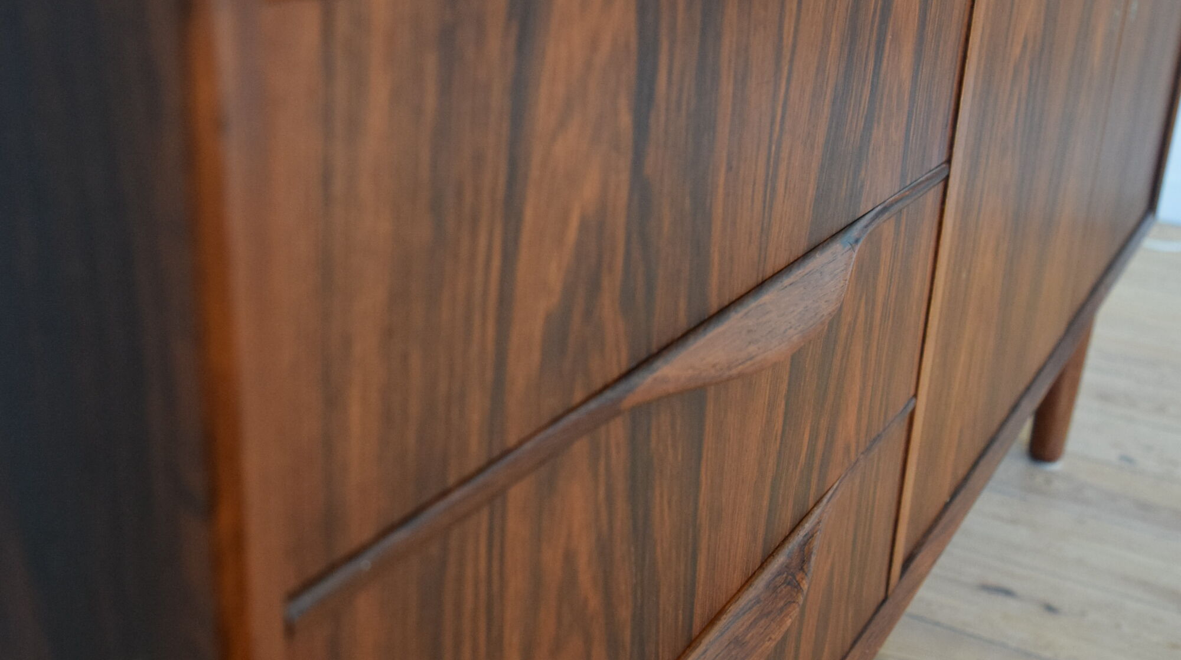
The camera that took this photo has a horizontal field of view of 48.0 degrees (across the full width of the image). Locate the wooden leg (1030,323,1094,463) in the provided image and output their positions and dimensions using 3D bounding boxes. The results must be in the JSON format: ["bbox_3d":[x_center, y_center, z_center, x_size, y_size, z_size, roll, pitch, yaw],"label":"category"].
[{"bbox_3d":[0.522,0.046,1.467,0.047,0.204,0.047,14,23,27],"label":"wooden leg"}]

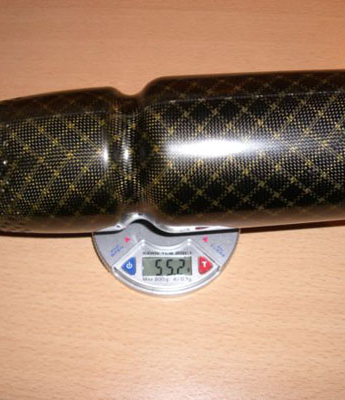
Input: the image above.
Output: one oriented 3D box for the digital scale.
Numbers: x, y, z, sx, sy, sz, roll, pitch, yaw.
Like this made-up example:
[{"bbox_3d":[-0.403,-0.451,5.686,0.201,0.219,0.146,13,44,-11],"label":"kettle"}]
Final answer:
[{"bbox_3d":[-0.004,0.013,0.317,0.080,0.016,0.080,0,68,1],"label":"digital scale"}]

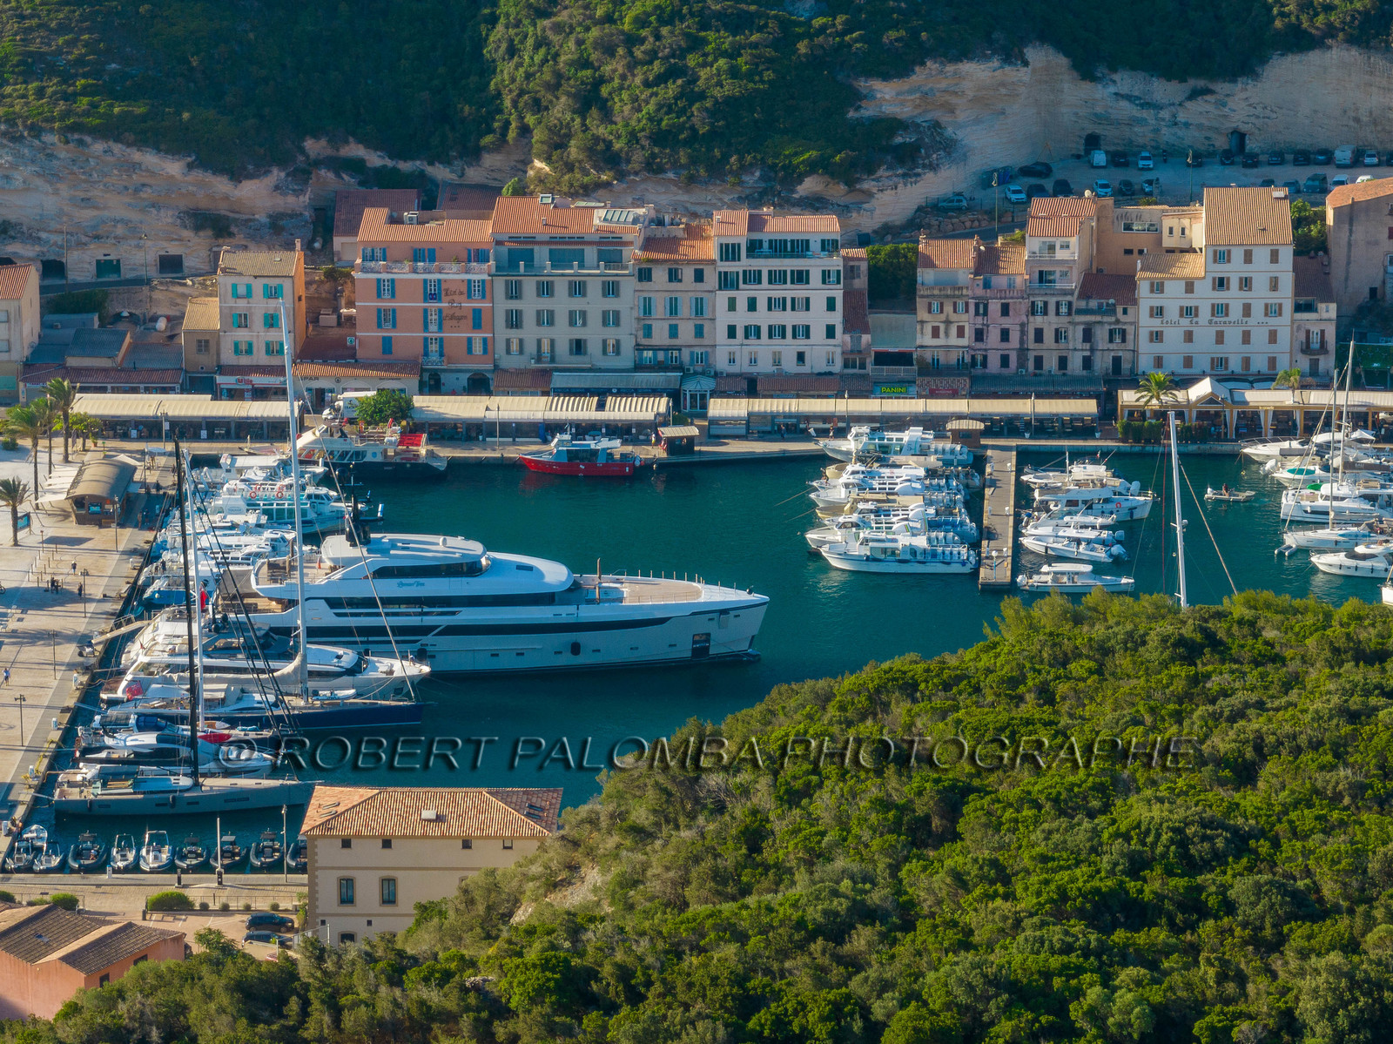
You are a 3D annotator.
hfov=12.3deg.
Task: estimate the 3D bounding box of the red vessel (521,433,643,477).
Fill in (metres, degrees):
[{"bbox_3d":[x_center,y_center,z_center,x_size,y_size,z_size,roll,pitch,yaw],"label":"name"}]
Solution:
[{"bbox_3d":[-12.510,-7.400,698.550,13.200,4.400,4.000,0,17,2],"label":"red vessel"}]

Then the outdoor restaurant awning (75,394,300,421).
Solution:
[{"bbox_3d":[-54.180,-12.150,688.530,23.800,1.350,5.500,1,18,3],"label":"outdoor restaurant awning"}]

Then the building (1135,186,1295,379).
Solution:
[{"bbox_3d":[59.114,-26.920,746.270,17.759,22.000,15.000,0,17,0],"label":"building"}]

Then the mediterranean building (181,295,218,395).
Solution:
[{"bbox_3d":[-56.476,-20.189,744.719,4.234,10.491,8.000,0,17,1],"label":"mediterranean building"}]

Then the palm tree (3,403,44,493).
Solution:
[{"bbox_3d":[-70.340,-6.950,679.650,4.400,11.400,4.400,0,17,0],"label":"palm tree"}]

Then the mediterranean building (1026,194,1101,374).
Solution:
[{"bbox_3d":[41.567,-26.325,744.881,7.581,21.700,12.000,1,17,2],"label":"mediterranean building"}]

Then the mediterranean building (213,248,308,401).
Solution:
[{"bbox_3d":[-49.969,-23.095,744.054,8.637,16.435,9.800,0,17,1],"label":"mediterranean building"}]

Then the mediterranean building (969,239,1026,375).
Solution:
[{"bbox_3d":[33.830,-22.530,721.490,6.400,15.800,9.000,1,17,3],"label":"mediterranean building"}]

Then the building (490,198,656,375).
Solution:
[{"bbox_3d":[-14.220,-25.280,722.990,16.500,20.000,13.000,0,17,1],"label":"building"}]

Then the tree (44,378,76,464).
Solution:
[{"bbox_3d":[-70.427,-11.136,718.919,3.615,9.517,3.800,0,17,0],"label":"tree"}]

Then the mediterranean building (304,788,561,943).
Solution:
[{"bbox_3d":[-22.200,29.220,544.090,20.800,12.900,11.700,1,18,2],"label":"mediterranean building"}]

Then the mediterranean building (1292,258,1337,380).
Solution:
[{"bbox_3d":[67.010,-22.060,703.050,4.760,11.600,10.500,1,18,3],"label":"mediterranean building"}]

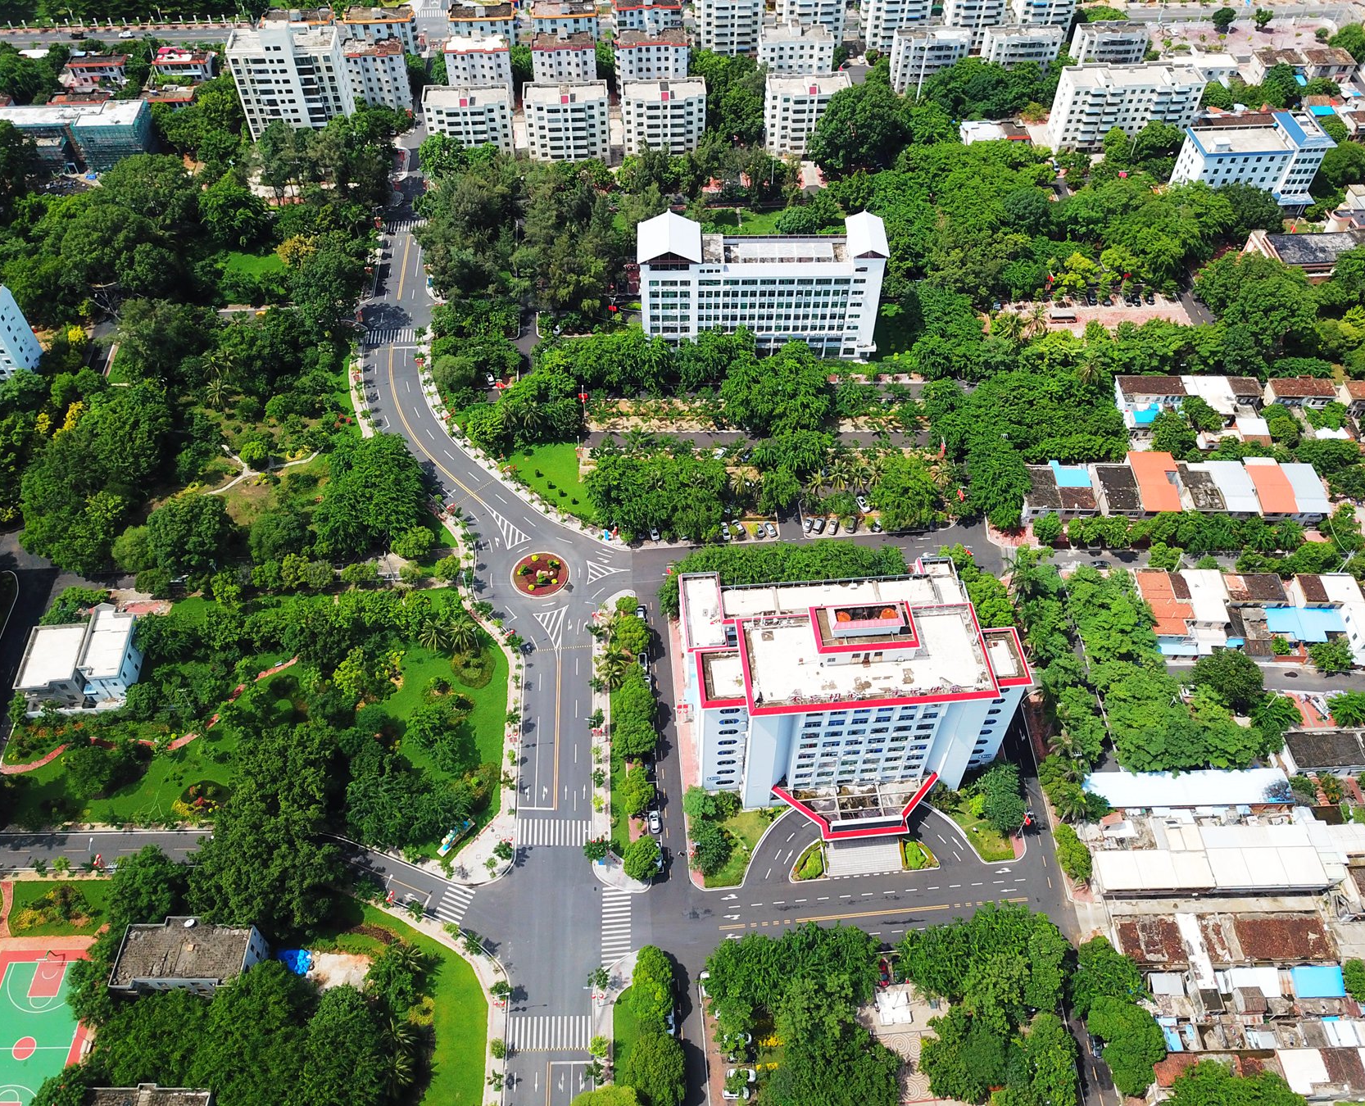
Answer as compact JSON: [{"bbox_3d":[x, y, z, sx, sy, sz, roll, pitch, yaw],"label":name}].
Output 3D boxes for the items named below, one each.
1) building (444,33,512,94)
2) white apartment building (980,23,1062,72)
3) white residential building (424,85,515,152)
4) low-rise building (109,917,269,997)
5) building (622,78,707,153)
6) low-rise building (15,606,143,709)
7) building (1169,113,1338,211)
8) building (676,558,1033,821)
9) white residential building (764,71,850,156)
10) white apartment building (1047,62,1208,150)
[{"bbox_3d":[-66.130,-157.370,362.630,21.200,21.500,12.560,-3,50,-2],"label":"building"},{"bbox_3d":[113.500,-166.570,372.950,23.600,18.800,11.000,-3,51,-3],"label":"white apartment building"},{"bbox_3d":[-64.610,-129.480,338.400,25.670,23.300,13.940,-2,50,-2],"label":"white residential building"},{"bbox_3d":[-82.210,68.630,185.940,20.800,9.500,11.400,0,51,0],"label":"low-rise building"},{"bbox_3d":[-5.560,-132.530,341.090,25.170,23.300,14.520,-2,50,-2],"label":"building"},{"bbox_3d":[-120.780,20.370,224.070,20.080,8.200,19.410,-4,51,-3],"label":"low-rise building"},{"bbox_3d":[167.820,-115.310,329.440,37.500,20.500,19.300,-4,51,-3],"label":"building"},{"bbox_3d":[30.830,25.010,202.240,58.700,36.600,43.000,-4,51,-3],"label":"building"},{"bbox_3d":[38.790,-135.290,343.500,25.060,23.300,13.780,-2,50,-2],"label":"white residential building"},{"bbox_3d":[138.720,-139.520,348.190,40.800,22.500,14.000,-3,51,-3],"label":"white apartment building"}]

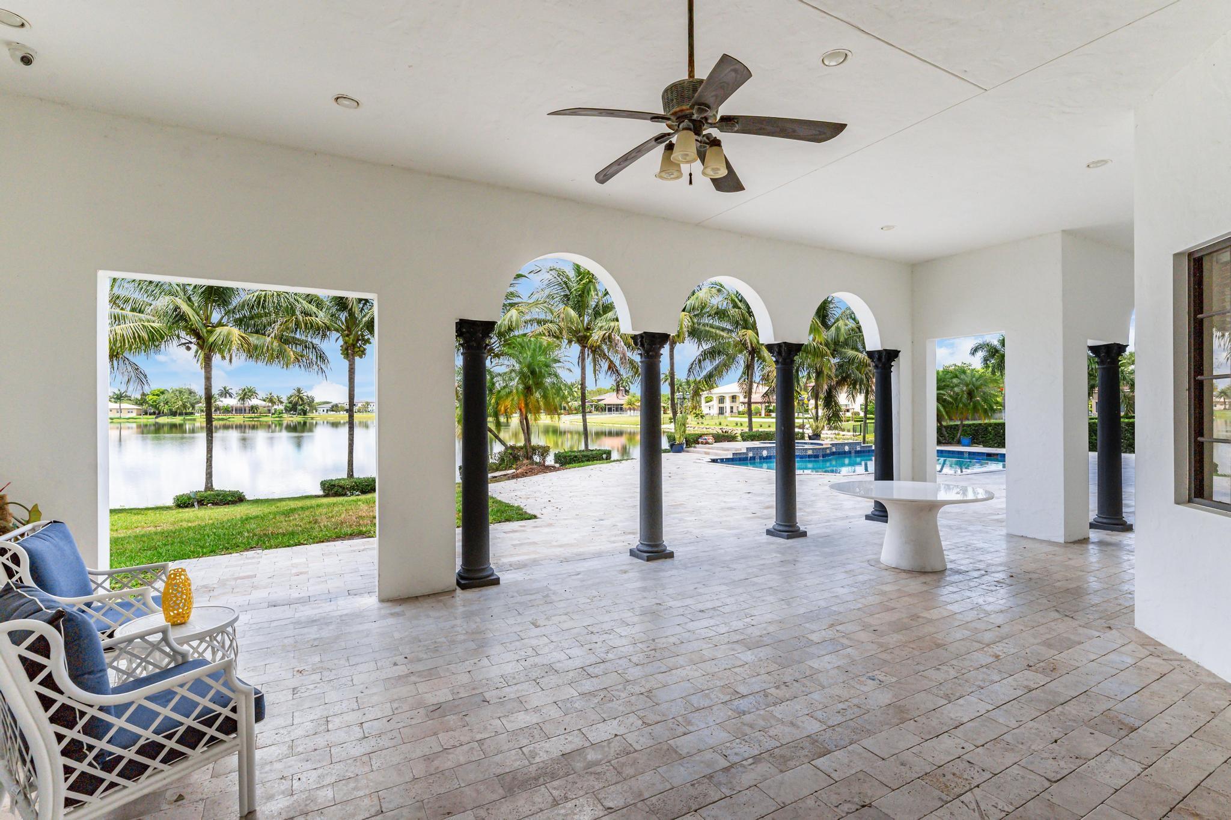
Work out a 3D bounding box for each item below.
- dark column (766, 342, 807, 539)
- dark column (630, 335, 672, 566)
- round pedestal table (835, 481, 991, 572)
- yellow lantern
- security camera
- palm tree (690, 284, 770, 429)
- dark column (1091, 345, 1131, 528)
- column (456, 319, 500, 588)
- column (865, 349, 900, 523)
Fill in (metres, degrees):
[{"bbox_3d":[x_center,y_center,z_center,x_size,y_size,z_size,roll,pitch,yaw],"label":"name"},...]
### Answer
[{"bbox_3d":[2.156,0.379,6.895,0.341,2.413,0.341,0,0,-28],"label":"dark column"},{"bbox_3d":[0.394,0.389,5.976,0.341,2.413,0.341,0,0,-28],"label":"dark column"},{"bbox_3d":[3.048,1.205,5.660,1.473,0.759,1.473,0,0,-28],"label":"round pedestal table"},{"bbox_3d":[-2.301,0.965,2.862,0.127,0.285,0.127,0,0,-28],"label":"yellow lantern"},{"bbox_3d":[-3.381,-2.020,3.115,0.119,0.085,0.119,0,0,22],"label":"security camera"},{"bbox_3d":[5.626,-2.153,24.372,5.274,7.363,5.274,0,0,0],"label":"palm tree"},{"bbox_3d":[6.526,0.359,7.201,0.341,2.413,0.341,0,0,-28],"label":"dark column"},{"bbox_3d":[-1.288,0.399,5.099,0.341,2.413,0.341,0,0,-28],"label":"column"},{"bbox_3d":[3.806,0.370,7.755,0.341,2.413,0.341,0,0,-28],"label":"column"}]

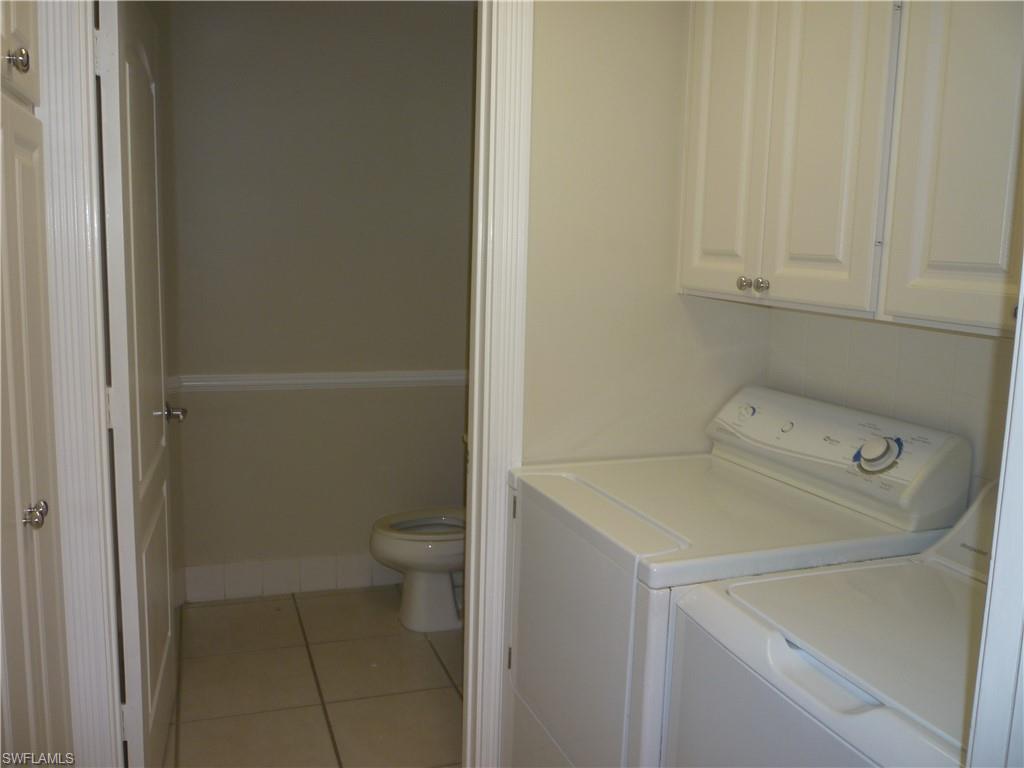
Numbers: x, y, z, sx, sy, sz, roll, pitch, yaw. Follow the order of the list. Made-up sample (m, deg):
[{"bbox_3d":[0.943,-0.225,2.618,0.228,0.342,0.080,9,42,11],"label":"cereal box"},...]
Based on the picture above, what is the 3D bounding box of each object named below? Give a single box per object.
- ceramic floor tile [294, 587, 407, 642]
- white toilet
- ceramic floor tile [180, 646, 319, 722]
[{"bbox_3d":[-0.638,0.954,3.530,0.445,0.010,0.445,-1,9,-20],"label":"ceramic floor tile"},{"bbox_3d":[-0.225,0.590,3.503,0.720,0.750,0.430,-1,9,-20],"label":"white toilet"},{"bbox_3d":[-0.908,1.028,2.959,0.445,0.010,0.445,-1,9,-20],"label":"ceramic floor tile"}]

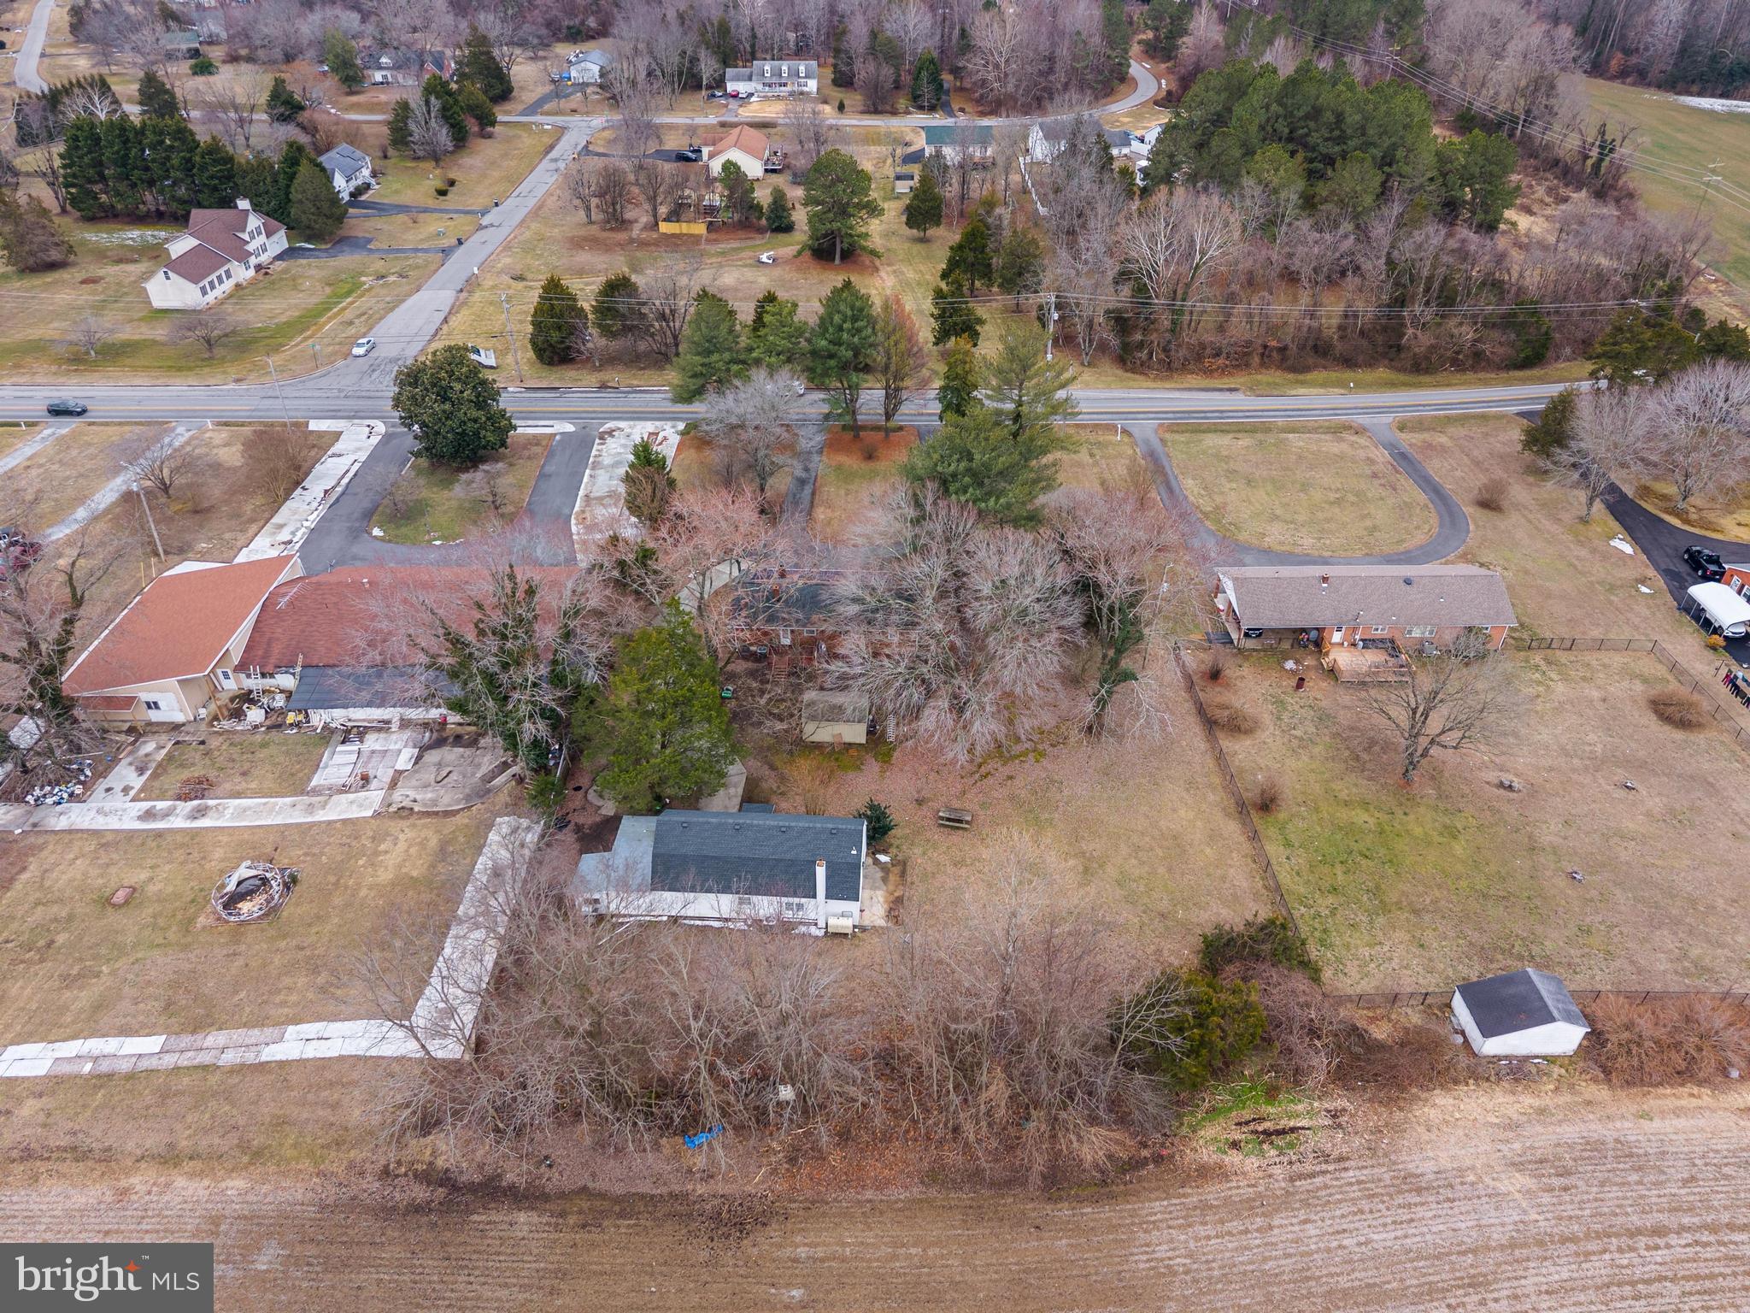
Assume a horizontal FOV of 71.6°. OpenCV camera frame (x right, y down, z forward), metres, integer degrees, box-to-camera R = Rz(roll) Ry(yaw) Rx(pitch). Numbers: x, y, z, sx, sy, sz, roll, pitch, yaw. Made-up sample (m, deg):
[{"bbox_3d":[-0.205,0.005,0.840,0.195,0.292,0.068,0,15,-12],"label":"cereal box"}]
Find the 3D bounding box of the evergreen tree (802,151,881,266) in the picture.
[{"bbox_3d":[-4.870,-65.130,176.280,11.520,16.330,11.520,0,37,0],"label":"evergreen tree"}]

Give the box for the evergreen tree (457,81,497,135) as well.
[{"bbox_3d":[-93.967,-129.907,287.120,8.735,11.187,8.735,0,33,0],"label":"evergreen tree"}]

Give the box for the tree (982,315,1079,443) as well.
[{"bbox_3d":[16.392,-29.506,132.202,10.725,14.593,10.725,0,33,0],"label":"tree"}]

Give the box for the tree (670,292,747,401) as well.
[{"bbox_3d":[-18.600,-31.829,133.440,8.000,15.300,8.000,0,35,0],"label":"tree"}]

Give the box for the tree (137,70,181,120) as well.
[{"bbox_3d":[-162.500,-125.760,273.640,9.200,11.800,9.200,0,36,0],"label":"tree"}]

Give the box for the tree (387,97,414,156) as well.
[{"bbox_3d":[-99.000,-110.720,253.540,6.800,11.100,6.800,0,36,0],"label":"tree"}]

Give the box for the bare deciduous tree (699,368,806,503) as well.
[{"bbox_3d":[-11.800,-21.500,119.912,10.300,13.600,10.300,0,35,0],"label":"bare deciduous tree"}]

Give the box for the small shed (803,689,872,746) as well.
[{"bbox_3d":[-2.950,4.232,92.094,4.800,2.700,4.000,0,35,0],"label":"small shed"}]

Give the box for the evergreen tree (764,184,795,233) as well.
[{"bbox_3d":[-16.600,-77.920,211.370,5.000,7.600,5.000,0,36,0],"label":"evergreen tree"}]

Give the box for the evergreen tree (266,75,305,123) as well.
[{"bbox_3d":[-120.960,-113.780,247.630,7.460,9.080,7.460,0,37,0],"label":"evergreen tree"}]

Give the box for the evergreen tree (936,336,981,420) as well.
[{"bbox_3d":[9.300,-29.826,133.968,4.600,11.400,4.600,0,35,0],"label":"evergreen tree"}]

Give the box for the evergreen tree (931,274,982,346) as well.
[{"bbox_3d":[11.400,-47.740,167.780,7.100,10.000,7.100,0,36,0],"label":"evergreen tree"}]

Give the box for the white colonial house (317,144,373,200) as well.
[{"bbox_3d":[-103.200,-92.240,231.500,9.600,7.100,13.500,0,36,0],"label":"white colonial house"}]

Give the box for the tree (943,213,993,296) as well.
[{"bbox_3d":[14.294,-59.298,180.099,7.305,11.871,7.305,0,33,0],"label":"tree"}]

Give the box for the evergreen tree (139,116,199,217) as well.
[{"bbox_3d":[-127.159,-88.075,217.889,9.329,16.702,9.329,0,33,0],"label":"evergreen tree"}]

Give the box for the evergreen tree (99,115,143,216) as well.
[{"bbox_3d":[-128.834,-83.340,207.467,7.600,15.800,7.600,0,33,0],"label":"evergreen tree"}]

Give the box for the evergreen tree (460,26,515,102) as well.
[{"bbox_3d":[-85.320,-129.067,265.124,11.000,15.000,11.000,0,35,0],"label":"evergreen tree"}]

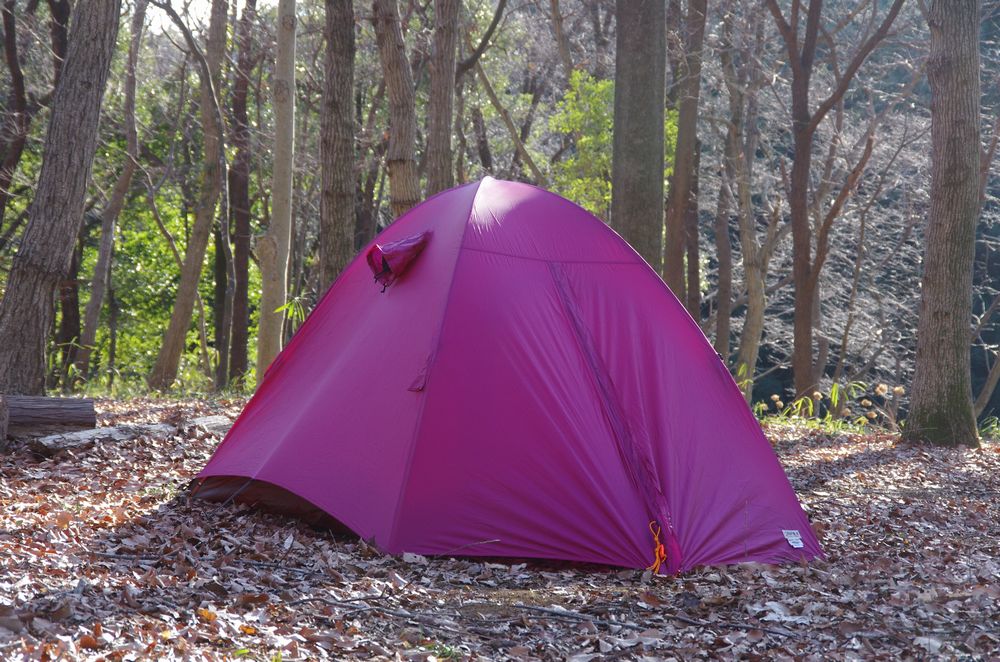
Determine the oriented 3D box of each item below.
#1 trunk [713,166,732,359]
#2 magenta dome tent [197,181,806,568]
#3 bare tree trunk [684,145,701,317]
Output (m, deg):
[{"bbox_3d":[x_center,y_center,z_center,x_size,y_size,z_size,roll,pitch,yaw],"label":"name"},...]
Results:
[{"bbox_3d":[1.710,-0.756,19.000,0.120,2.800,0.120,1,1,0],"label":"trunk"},{"bbox_3d":[0.018,0.073,8.860,1.600,1.240,2.200,1,1,-24],"label":"magenta dome tent"},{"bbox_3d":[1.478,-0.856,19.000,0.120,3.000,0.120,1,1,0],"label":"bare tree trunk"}]

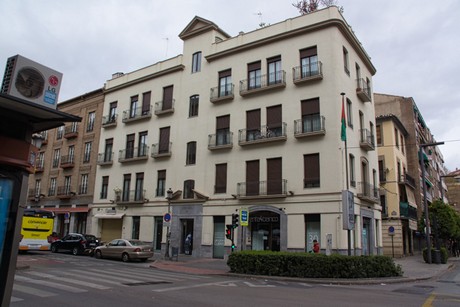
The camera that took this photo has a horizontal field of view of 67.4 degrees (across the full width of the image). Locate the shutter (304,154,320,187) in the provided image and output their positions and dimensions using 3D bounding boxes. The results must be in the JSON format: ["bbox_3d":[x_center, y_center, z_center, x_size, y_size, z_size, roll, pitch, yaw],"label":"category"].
[{"bbox_3d":[5.306,1.084,22.205,0.980,2.088,0.060,-7,-16,33],"label":"shutter"}]

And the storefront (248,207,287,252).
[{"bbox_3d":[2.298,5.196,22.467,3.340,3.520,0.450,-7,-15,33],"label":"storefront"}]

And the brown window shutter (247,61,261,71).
[{"bbox_3d":[1.909,-6.651,26.444,1.140,0.656,0.060,-7,-16,33],"label":"brown window shutter"}]

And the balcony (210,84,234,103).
[{"bbox_3d":[-0.564,-4.569,26.385,1.910,1.070,0.450,-7,-15,33],"label":"balcony"}]

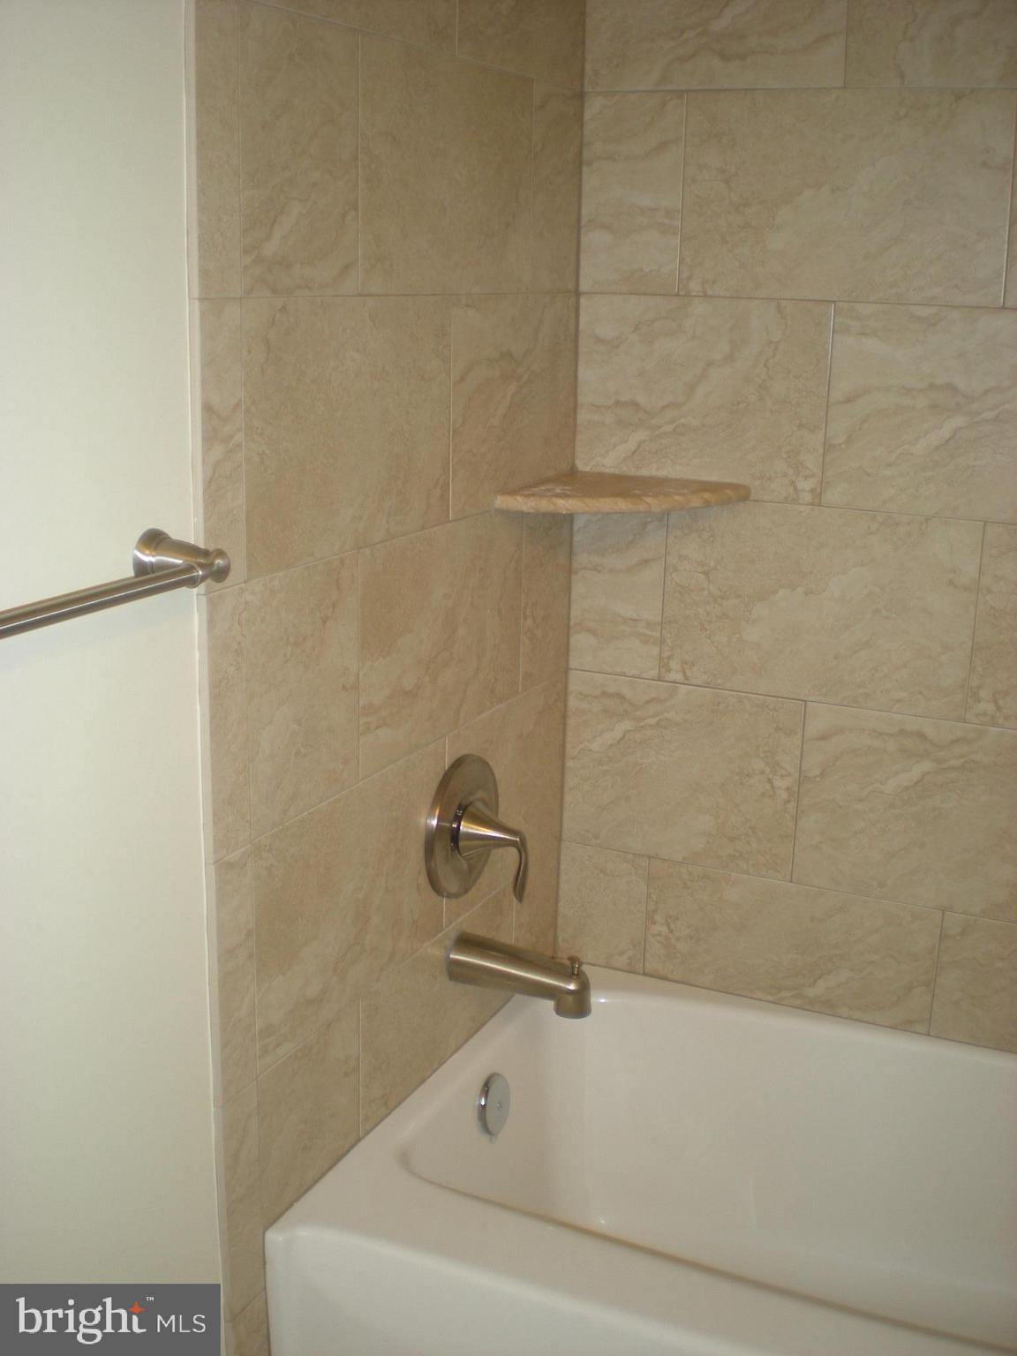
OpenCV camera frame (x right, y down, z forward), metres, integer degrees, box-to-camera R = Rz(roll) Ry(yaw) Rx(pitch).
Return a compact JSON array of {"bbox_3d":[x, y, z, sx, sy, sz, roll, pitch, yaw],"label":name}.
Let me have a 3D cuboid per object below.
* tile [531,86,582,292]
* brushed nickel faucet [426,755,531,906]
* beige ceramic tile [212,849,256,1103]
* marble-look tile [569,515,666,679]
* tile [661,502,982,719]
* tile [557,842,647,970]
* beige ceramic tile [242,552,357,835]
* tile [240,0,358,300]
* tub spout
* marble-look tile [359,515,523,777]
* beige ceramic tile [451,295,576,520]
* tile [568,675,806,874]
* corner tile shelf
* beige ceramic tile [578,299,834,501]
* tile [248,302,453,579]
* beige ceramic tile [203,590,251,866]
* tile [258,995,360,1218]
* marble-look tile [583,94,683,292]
[{"bbox_3d":[0.056,-0.600,1.832,0.009,0.251,0.150,8,17,24],"label":"tile"},{"bbox_3d":[-0.018,0.188,1.809,0.093,0.178,0.177,8,17,24],"label":"brushed nickel faucet"},{"bbox_3d":[-0.261,0.283,1.421,0.009,0.251,0.057,8,17,24],"label":"beige ceramic tile"},{"bbox_3d":[0.148,-0.128,2.018,0.137,0.253,0.010,8,17,24],"label":"marble-look tile"},{"bbox_3d":[0.392,-0.092,1.907,0.404,0.253,0.010,8,17,24],"label":"tile"},{"bbox_3d":[0.138,0.327,2.142,0.137,0.181,0.010,8,17,24],"label":"tile"},{"bbox_3d":[-0.204,0.012,1.469,0.010,0.253,0.201,8,17,24],"label":"beige ceramic tile"},{"bbox_3d":[-0.188,-0.468,1.333,0.009,0.251,0.194,8,17,24],"label":"tile"},{"bbox_3d":[0.019,0.366,1.836,0.178,0.080,0.058,8,17,24],"label":"tub spout"},{"bbox_3d":[-0.073,-0.056,1.723,0.009,0.251,0.394,8,17,24],"label":"marble-look tile"},{"bbox_3d":[0.008,-0.341,1.823,0.010,0.253,0.352,8,17,24],"label":"beige ceramic tile"},{"bbox_3d":[0.233,0.129,2.030,0.336,0.251,0.009,8,17,24],"label":"tile"},{"bbox_3d":[0.143,-0.223,1.837,0.243,0.020,0.243,8,17,24],"label":"corner tile shelf"},{"bbox_3d":[0.242,-0.357,1.896,0.336,0.251,0.009,8,17,24],"label":"beige ceramic tile"},{"bbox_3d":[-0.153,-0.254,1.484,0.009,0.251,0.392,8,17,24],"label":"tile"},{"bbox_3d":[-0.260,0.042,1.354,0.010,0.253,0.059,8,17,24],"label":"beige ceramic tile"},{"bbox_3d":[-0.212,0.464,1.595,0.010,0.181,0.201,8,17,24],"label":"tile"},{"bbox_3d":[0.156,-0.609,1.873,0.134,0.251,0.009,8,17,24],"label":"marble-look tile"}]

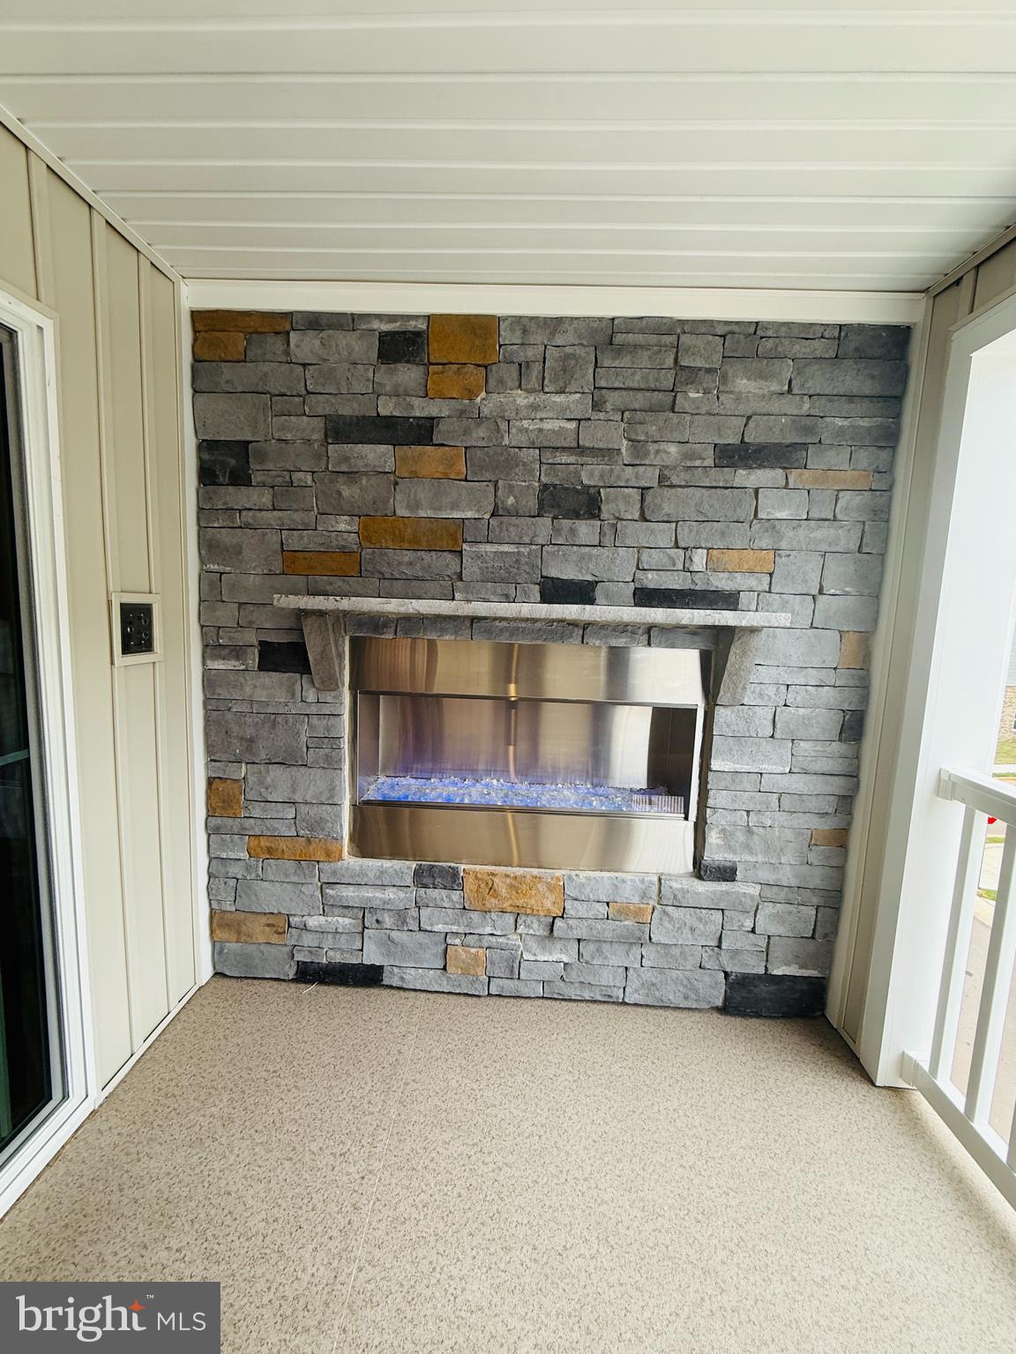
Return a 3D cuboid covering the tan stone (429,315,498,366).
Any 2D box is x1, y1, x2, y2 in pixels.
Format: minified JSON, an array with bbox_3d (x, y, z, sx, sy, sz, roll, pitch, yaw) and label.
[{"bbox_3d":[-0.144,-1.097,1.802,0.229,0.150,0.060,2,7,2],"label":"tan stone"}]

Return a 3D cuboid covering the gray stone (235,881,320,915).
[{"bbox_3d":[-0.827,0.792,2.003,0.306,0.118,0.055,2,7,2],"label":"gray stone"}]

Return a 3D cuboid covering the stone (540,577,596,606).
[{"bbox_3d":[0.201,-0.285,1.845,0.180,0.082,0.070,2,7,2],"label":"stone"}]

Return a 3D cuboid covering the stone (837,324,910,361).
[{"bbox_3d":[1.161,-1.066,1.768,0.220,0.103,0.060,2,6,2],"label":"stone"}]

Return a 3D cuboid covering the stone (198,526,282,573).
[{"bbox_3d":[-0.888,-0.422,1.855,0.271,0.139,0.055,2,7,2],"label":"stone"}]

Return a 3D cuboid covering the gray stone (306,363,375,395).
[{"bbox_3d":[-0.545,-0.972,1.805,0.224,0.087,0.060,2,7,2],"label":"gray stone"}]

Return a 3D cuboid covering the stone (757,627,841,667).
[{"bbox_3d":[0.951,-0.099,1.845,0.300,0.122,0.060,2,7,2],"label":"stone"}]

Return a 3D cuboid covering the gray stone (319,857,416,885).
[{"bbox_3d":[-0.504,0.698,1.994,0.343,0.085,0.070,2,7,2],"label":"gray stone"}]

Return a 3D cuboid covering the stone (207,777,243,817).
[{"bbox_3d":[-0.997,0.426,1.963,0.126,0.135,0.055,2,7,2],"label":"stone"}]

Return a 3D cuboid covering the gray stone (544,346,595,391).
[{"bbox_3d":[0.196,-0.973,1.753,0.158,0.138,0.055,2,7,2],"label":"gray stone"}]

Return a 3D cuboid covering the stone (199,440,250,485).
[{"bbox_3d":[-0.948,-0.720,1.858,0.173,0.145,0.060,2,7,2],"label":"stone"}]

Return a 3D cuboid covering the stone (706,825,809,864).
[{"bbox_3d":[0.877,0.587,1.950,0.344,0.122,0.060,2,7,2],"label":"stone"}]

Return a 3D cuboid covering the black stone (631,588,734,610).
[{"bbox_3d":[0.588,-0.256,1.838,0.337,0.065,0.070,2,7,2],"label":"black stone"}]

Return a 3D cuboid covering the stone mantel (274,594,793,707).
[{"bbox_3d":[0.064,-0.081,1.773,1.564,0.306,0.200,2,7,2],"label":"stone mantel"}]

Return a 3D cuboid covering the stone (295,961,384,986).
[{"bbox_3d":[-0.633,1.115,2.090,0.332,0.087,0.060,2,7,2],"label":"stone"}]

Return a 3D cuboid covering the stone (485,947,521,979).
[{"bbox_3d":[-0.017,1.050,2.043,0.129,0.122,0.060,2,7,2],"label":"stone"}]

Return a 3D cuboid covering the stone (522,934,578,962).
[{"bbox_3d":[0.154,0.978,2.003,0.202,0.097,0.070,2,7,2],"label":"stone"}]

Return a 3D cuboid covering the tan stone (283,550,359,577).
[{"bbox_3d":[-0.627,-0.385,1.878,0.264,0.079,0.070,2,7,2],"label":"tan stone"}]

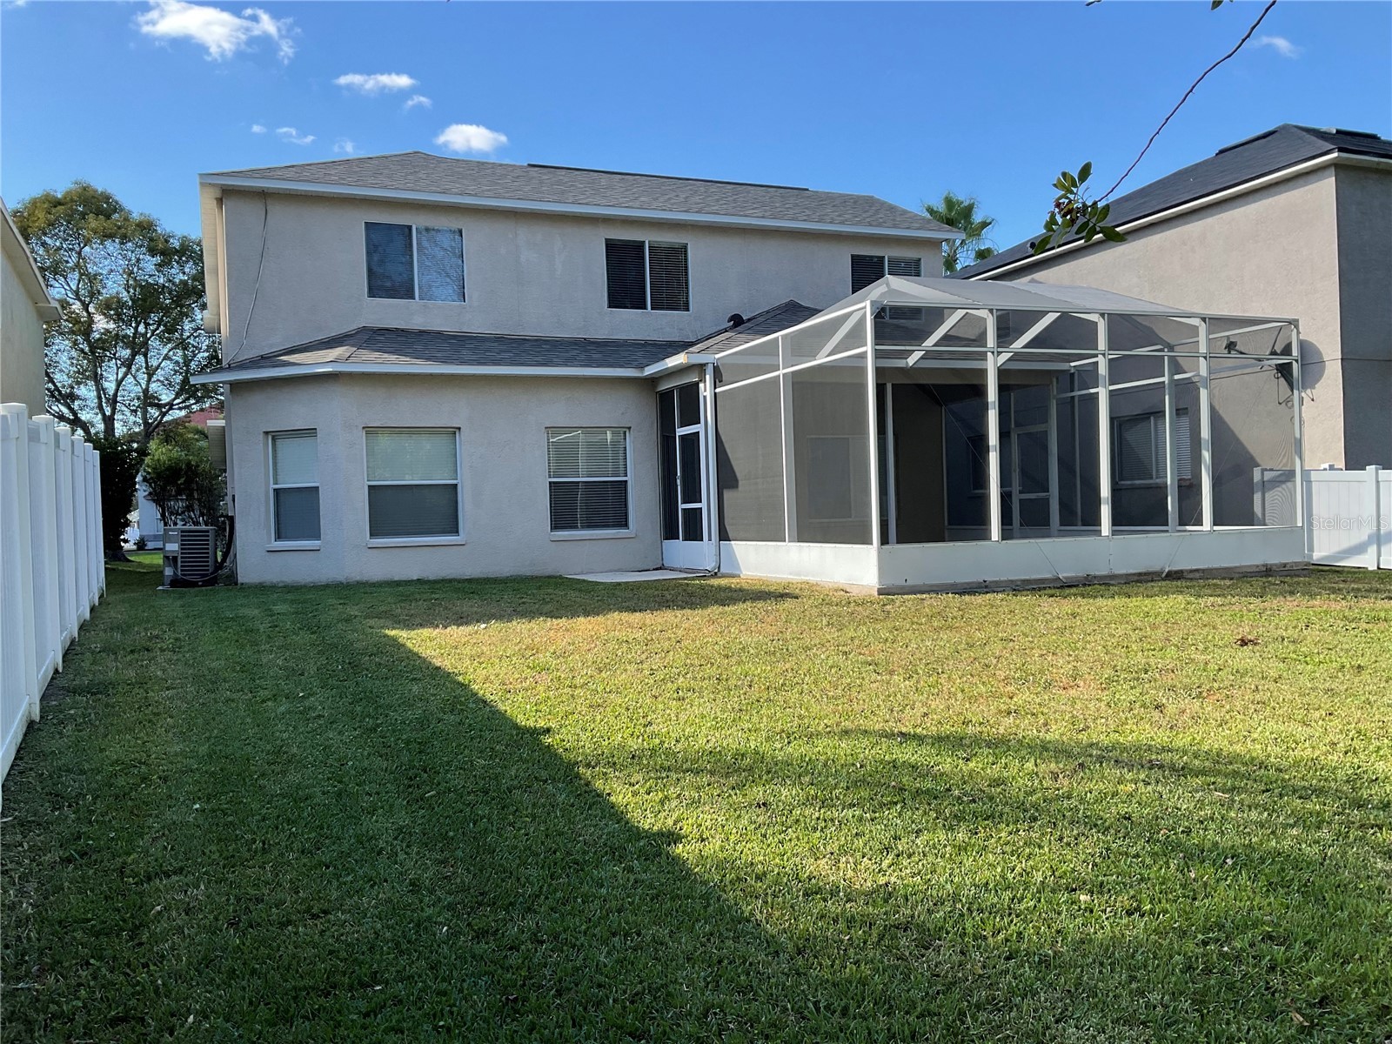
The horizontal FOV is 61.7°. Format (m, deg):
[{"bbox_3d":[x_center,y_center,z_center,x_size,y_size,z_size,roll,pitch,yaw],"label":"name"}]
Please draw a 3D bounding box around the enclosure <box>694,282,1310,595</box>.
[{"bbox_3d":[3.818,-1.236,14.952,6.050,3.730,4.080,-2,0,-22],"label":"enclosure"}]

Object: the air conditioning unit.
[{"bbox_3d":[-7.212,0.476,16.657,0.700,0.850,0.700,-2,0,-22],"label":"air conditioning unit"}]

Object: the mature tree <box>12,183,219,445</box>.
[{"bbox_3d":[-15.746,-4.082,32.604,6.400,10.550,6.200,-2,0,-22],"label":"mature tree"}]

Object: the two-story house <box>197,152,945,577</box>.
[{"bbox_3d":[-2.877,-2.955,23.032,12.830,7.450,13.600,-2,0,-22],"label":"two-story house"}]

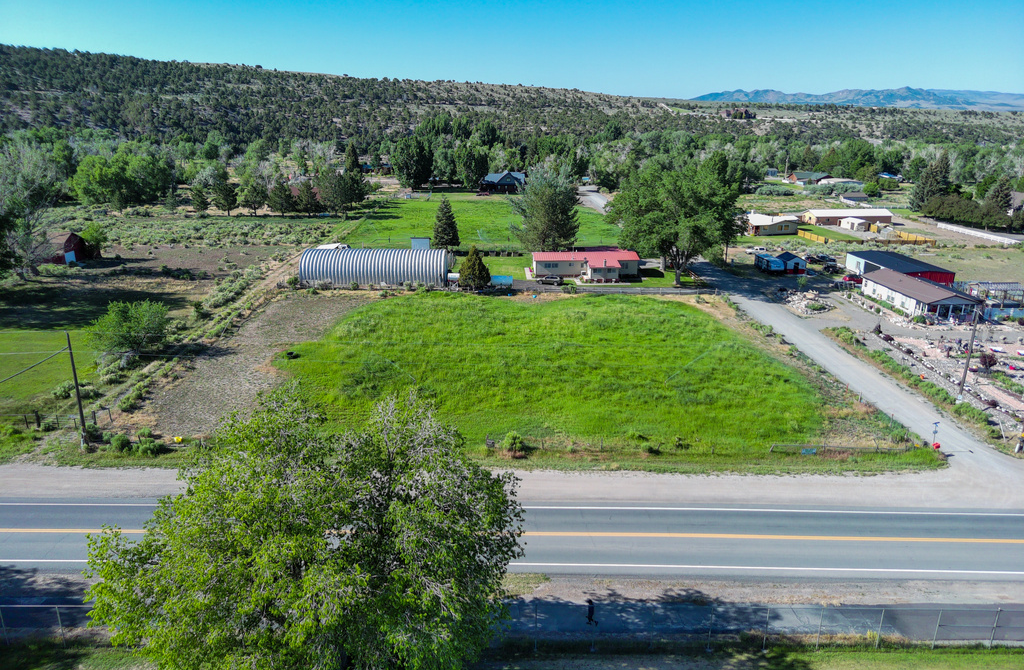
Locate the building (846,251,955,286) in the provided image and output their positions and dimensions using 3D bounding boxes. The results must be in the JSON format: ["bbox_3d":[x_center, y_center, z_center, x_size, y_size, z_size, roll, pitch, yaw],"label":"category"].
[{"bbox_3d":[69.970,-12.090,123.770,8.900,3.500,18.900,-1,18,-2],"label":"building"}]

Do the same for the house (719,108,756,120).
[{"bbox_3d":[177.380,-173.610,535.800,25.000,7.400,14.000,0,18,-2],"label":"house"}]

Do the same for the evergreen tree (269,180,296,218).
[{"bbox_3d":[-66.780,-39.520,196.480,7.910,10.330,7.910,0,18,0],"label":"evergreen tree"}]

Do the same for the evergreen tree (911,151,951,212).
[{"bbox_3d":[133.170,-48.300,213.770,12.570,18.080,12.570,0,18,0],"label":"evergreen tree"}]

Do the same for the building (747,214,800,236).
[{"bbox_3d":[64.947,-28.029,172.227,12.000,4.300,11.000,1,17,2],"label":"building"}]

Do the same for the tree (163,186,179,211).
[{"bbox_3d":[-103.650,-41.180,205.380,4.710,7.590,4.710,0,18,0],"label":"tree"}]

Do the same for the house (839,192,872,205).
[{"bbox_3d":[121.234,-49.398,241.232,9.800,3.900,7.200,4,17,11],"label":"house"}]

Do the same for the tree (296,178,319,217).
[{"bbox_3d":[-59.730,-39.650,197.140,6.370,10.570,6.370,0,18,0],"label":"tree"}]

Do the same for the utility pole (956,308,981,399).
[{"bbox_3d":[48.080,2.040,71.500,0.320,9.800,0.320,0,18,0],"label":"utility pole"}]

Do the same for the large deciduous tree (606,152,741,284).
[{"bbox_3d":[27.363,-19.327,115.847,21.800,21.300,19.500,4,18,13],"label":"large deciduous tree"}]

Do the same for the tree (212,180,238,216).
[{"bbox_3d":[-84.120,-39.930,198.180,7.570,10.480,7.570,0,18,0],"label":"tree"}]

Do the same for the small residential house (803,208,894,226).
[{"bbox_3d":[95.320,-33.690,193.230,23.300,3.800,7.200,-2,18,-7],"label":"small residential house"}]

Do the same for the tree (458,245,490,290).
[{"bbox_3d":[-6.272,-11.440,114.067,5.200,7.000,5.200,0,17,0],"label":"tree"}]

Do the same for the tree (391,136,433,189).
[{"bbox_3d":[-40.050,-67.620,267.990,16.540,21.040,16.540,0,18,0],"label":"tree"}]

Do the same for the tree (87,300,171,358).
[{"bbox_3d":[-46.057,-1.092,81.708,9.600,6.400,8.800,-9,19,-28],"label":"tree"}]

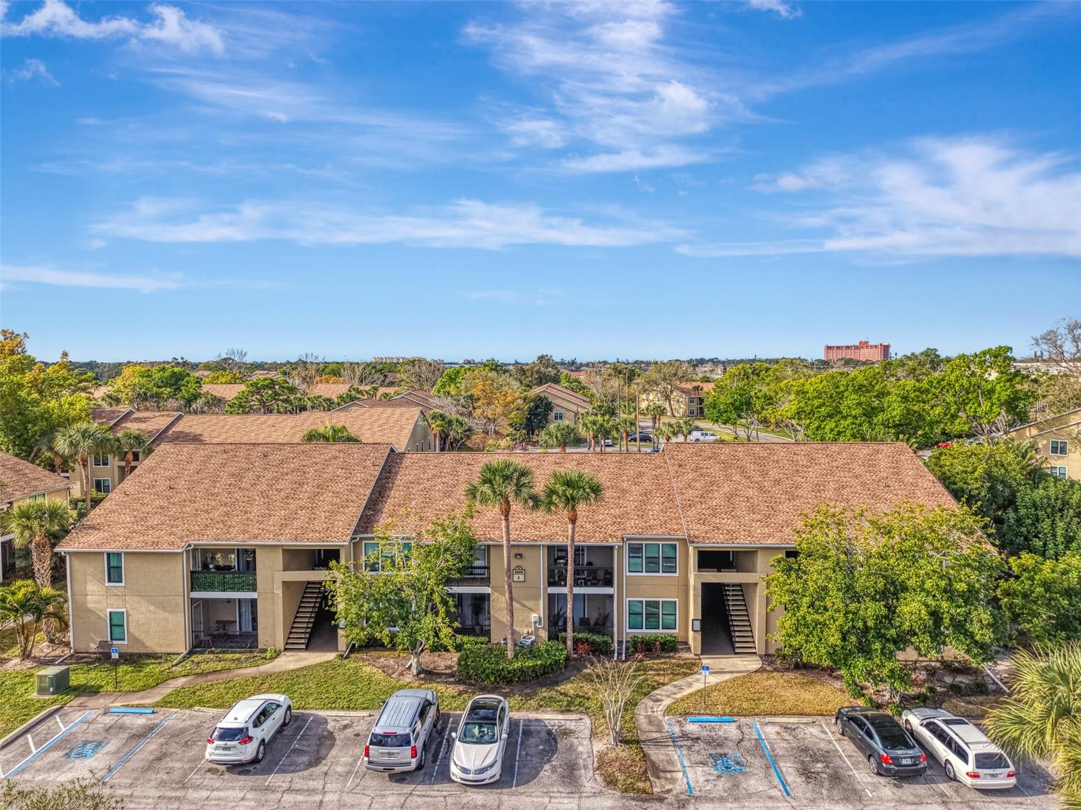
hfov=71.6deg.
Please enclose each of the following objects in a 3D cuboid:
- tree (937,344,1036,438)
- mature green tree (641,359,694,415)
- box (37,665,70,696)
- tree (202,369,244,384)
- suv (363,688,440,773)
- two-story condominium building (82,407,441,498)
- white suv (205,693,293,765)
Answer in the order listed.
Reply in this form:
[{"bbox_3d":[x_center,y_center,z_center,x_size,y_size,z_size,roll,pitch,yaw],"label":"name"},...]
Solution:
[{"bbox_3d":[82.022,-1.959,138.115,15.800,17.664,15.300,0,3,0],"label":"tree"},{"bbox_3d":[32.742,-4.017,193.080,12.800,14.600,12.500,0,3,0],"label":"mature green tree"},{"bbox_3d":[-22.110,12.511,33.978,0.860,0.920,0.870,0,3,3],"label":"box"},{"bbox_3d":[-89.718,-3.764,212.133,11.000,12.775,10.500,0,3,0],"label":"tree"},{"bbox_3d":[-5.000,11.677,27.500,2.060,1.890,5.180,0,3,2],"label":"suv"},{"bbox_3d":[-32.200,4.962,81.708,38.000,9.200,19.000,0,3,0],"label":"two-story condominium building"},{"bbox_3d":[-10.480,11.430,27.258,1.840,1.720,4.690,0,3,1],"label":"white suv"}]

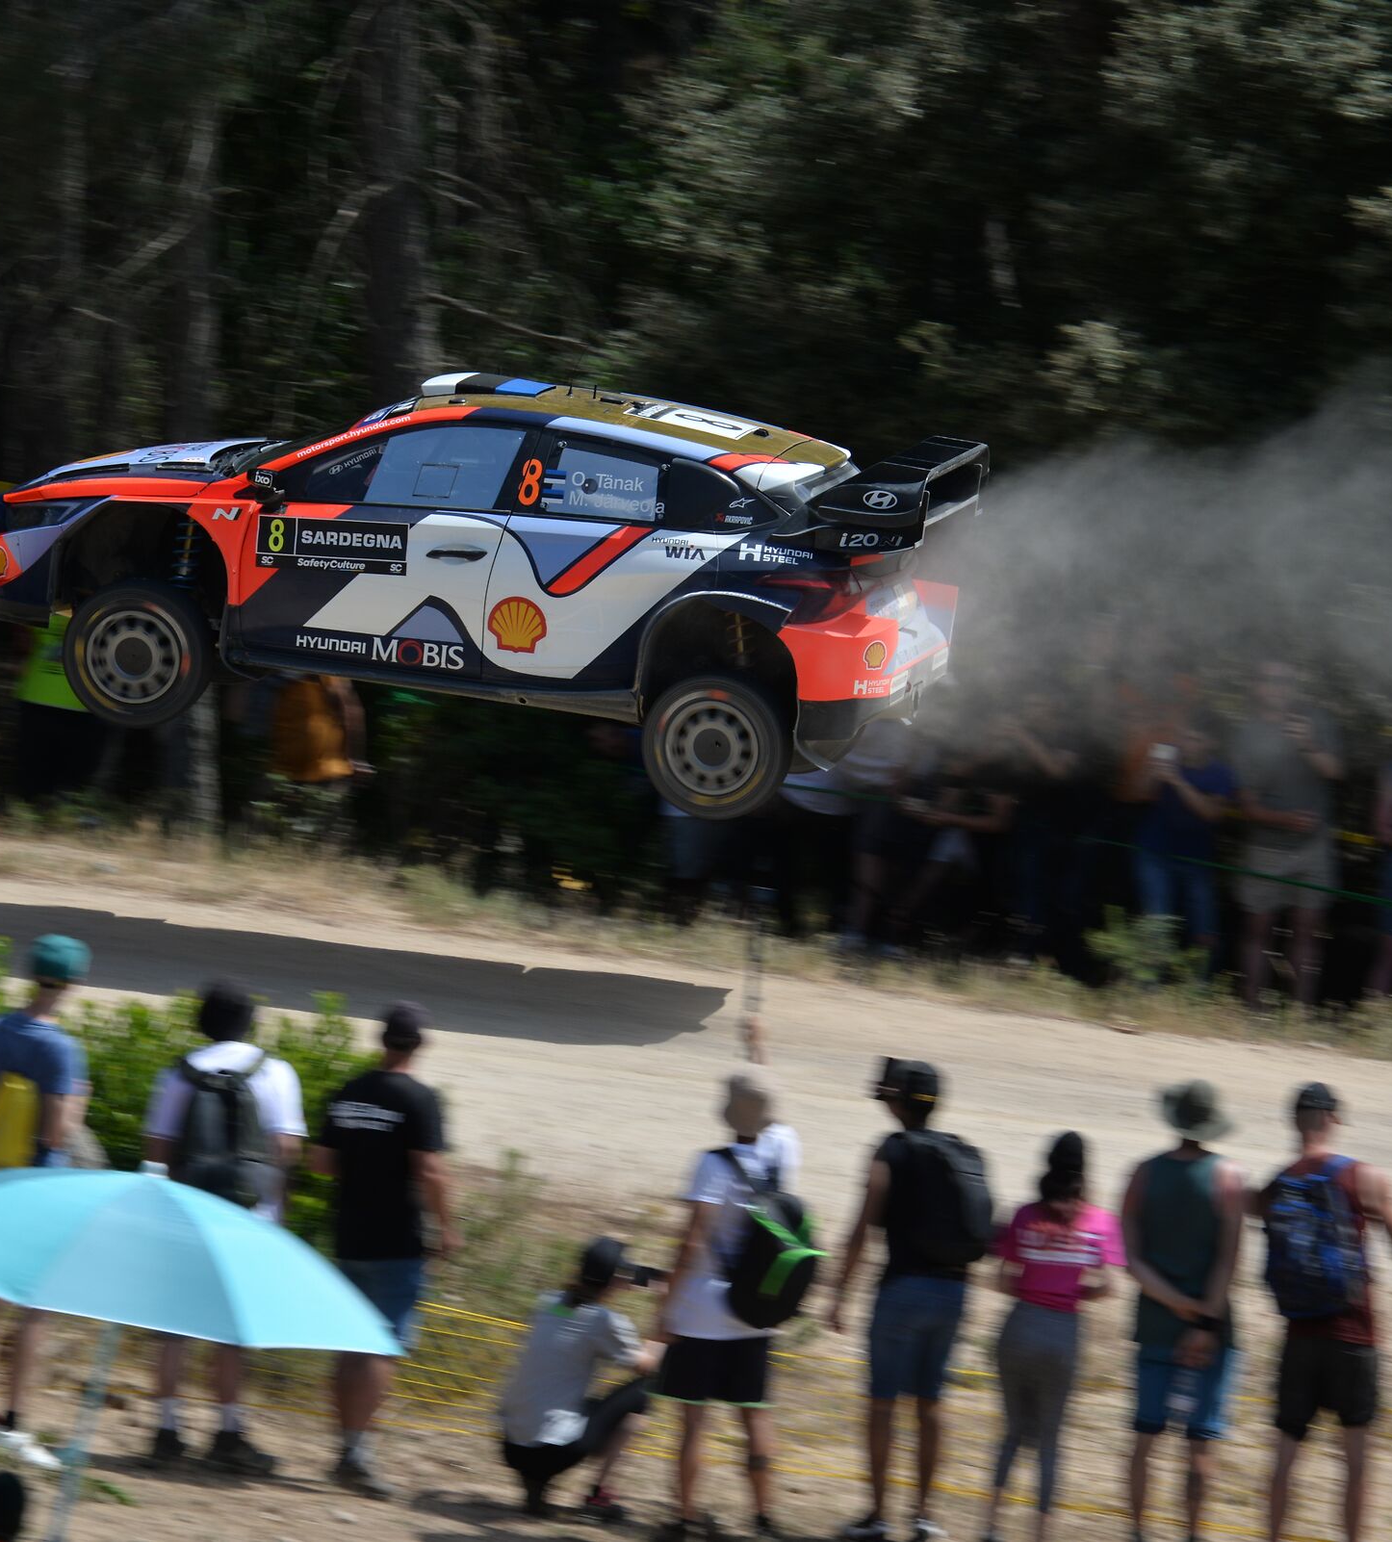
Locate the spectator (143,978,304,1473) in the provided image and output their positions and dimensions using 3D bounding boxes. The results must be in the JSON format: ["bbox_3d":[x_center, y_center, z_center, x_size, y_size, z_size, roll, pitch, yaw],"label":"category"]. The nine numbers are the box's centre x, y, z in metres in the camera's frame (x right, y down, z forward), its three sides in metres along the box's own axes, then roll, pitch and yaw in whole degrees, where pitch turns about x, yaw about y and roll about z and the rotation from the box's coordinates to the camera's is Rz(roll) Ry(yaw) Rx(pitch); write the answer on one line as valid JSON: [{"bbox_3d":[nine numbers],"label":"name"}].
[{"bbox_3d":[-1.733,1.667,54.000,0.580,1.780,0.430,1,5,12],"label":"spectator"}]

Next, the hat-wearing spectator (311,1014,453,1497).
[{"bbox_3d":[-1.139,1.753,54.000,0.510,1.780,0.350,2,6,20],"label":"hat-wearing spectator"}]

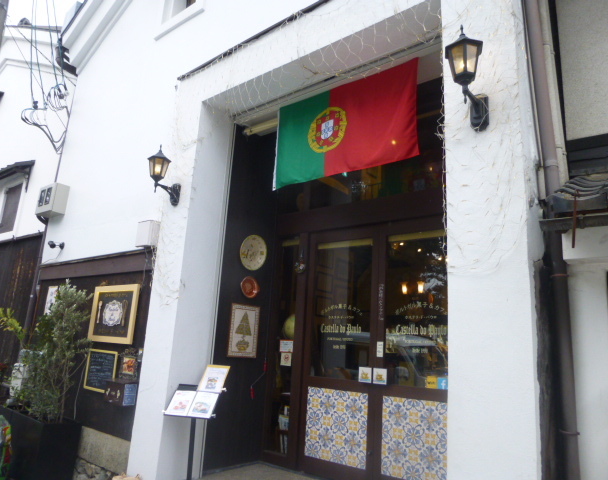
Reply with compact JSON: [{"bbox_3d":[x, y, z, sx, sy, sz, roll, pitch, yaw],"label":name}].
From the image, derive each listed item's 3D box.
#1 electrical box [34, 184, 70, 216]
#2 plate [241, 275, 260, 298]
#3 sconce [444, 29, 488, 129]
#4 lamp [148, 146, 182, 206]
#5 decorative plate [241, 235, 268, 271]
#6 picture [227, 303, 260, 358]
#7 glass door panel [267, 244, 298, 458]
[{"bbox_3d":[-3.783,-0.573,6.964,0.570,0.430,0.185,-7,-17,39],"label":"electrical box"},{"bbox_3d":[-0.579,0.519,5.047,0.060,0.233,0.295,-7,-17,39],"label":"plate"},{"bbox_3d":[0.975,-0.987,2.732,0.231,0.592,0.368,-7,-17,39],"label":"sconce"},{"bbox_3d":[-1.436,-0.669,4.676,0.231,0.592,0.368,-7,-17,39],"label":"lamp"},{"bbox_3d":[-0.554,0.145,5.146,0.050,0.402,0.409,-7,-17,39],"label":"decorative plate"},{"bbox_3d":[-0.633,0.976,4.931,0.030,0.552,0.420,-7,-17,39],"label":"picture"},{"bbox_3d":[-0.220,1.105,5.074,0.280,2.312,0.050,-7,-17,39],"label":"glass door panel"}]

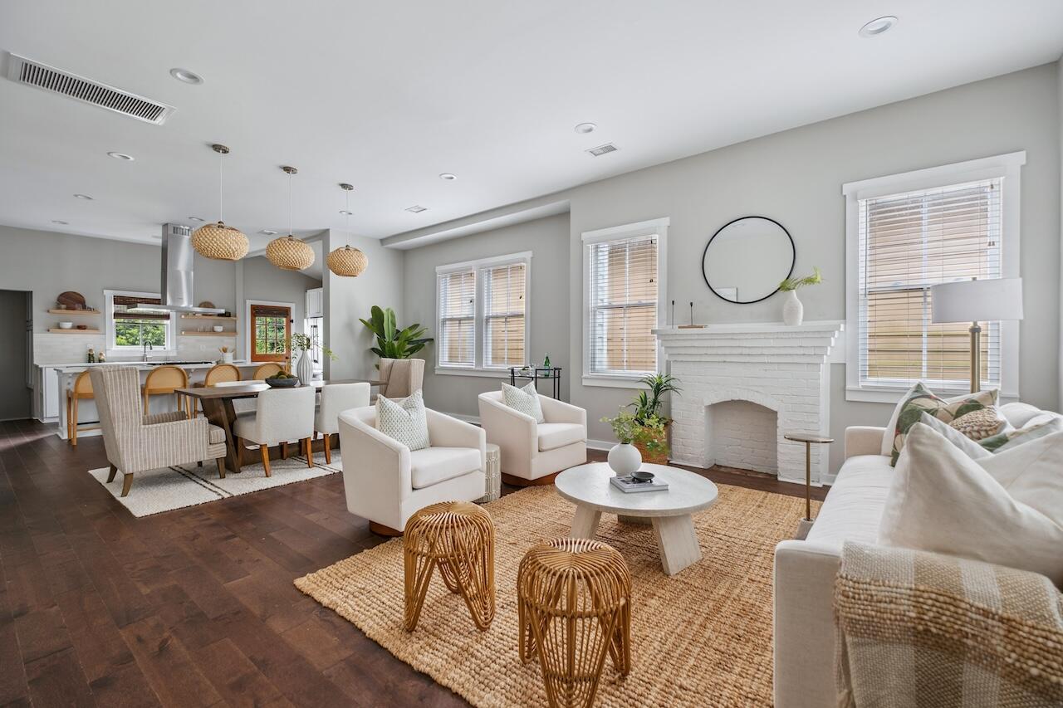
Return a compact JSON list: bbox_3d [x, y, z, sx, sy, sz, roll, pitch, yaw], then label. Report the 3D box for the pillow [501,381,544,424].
[{"bbox_3d":[-0.086,0.473,4.273,0.430,0.420,0.160,-1,-15,-46],"label":"pillow"}]

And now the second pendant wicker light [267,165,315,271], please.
[{"bbox_3d":[-2.584,-1.442,4.749,0.457,1.076,0.457,0,1,38],"label":"second pendant wicker light"}]

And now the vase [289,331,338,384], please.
[{"bbox_3d":[-2.433,0.060,4.924,0.500,0.600,0.420,0,1,-26],"label":"vase"}]

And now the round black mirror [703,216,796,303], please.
[{"bbox_3d":[1.993,-0.865,4.105,0.793,0.793,0.030,0,1,38],"label":"round black mirror"}]

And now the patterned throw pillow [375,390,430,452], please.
[{"bbox_3d":[-0.931,0.486,3.207,0.160,0.420,0.420,-20,-11,36],"label":"patterned throw pillow"}]

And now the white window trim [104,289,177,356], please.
[{"bbox_3d":[-7.292,-0.555,8.317,0.080,1.186,1.051,0,1,38],"label":"white window trim"}]

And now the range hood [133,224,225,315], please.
[{"bbox_3d":[-5.579,-1.328,6.977,0.660,1.344,1.085,0,1,38],"label":"range hood"}]

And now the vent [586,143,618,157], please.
[{"bbox_3d":[0.692,-1.968,4.299,0.290,0.020,0.190,0,1,38],"label":"vent"}]

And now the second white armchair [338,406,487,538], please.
[{"bbox_3d":[-0.848,0.765,3.176,0.780,0.725,0.780,0,1,36],"label":"second white armchair"}]

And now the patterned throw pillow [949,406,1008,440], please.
[{"bbox_3d":[2.075,0.387,2.129,0.140,0.310,0.380,25,-5,-11],"label":"patterned throw pillow"}]

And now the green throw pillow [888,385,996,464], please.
[{"bbox_3d":[2.159,0.415,2.336,0.170,0.505,0.505,16,2,6],"label":"green throw pillow"}]

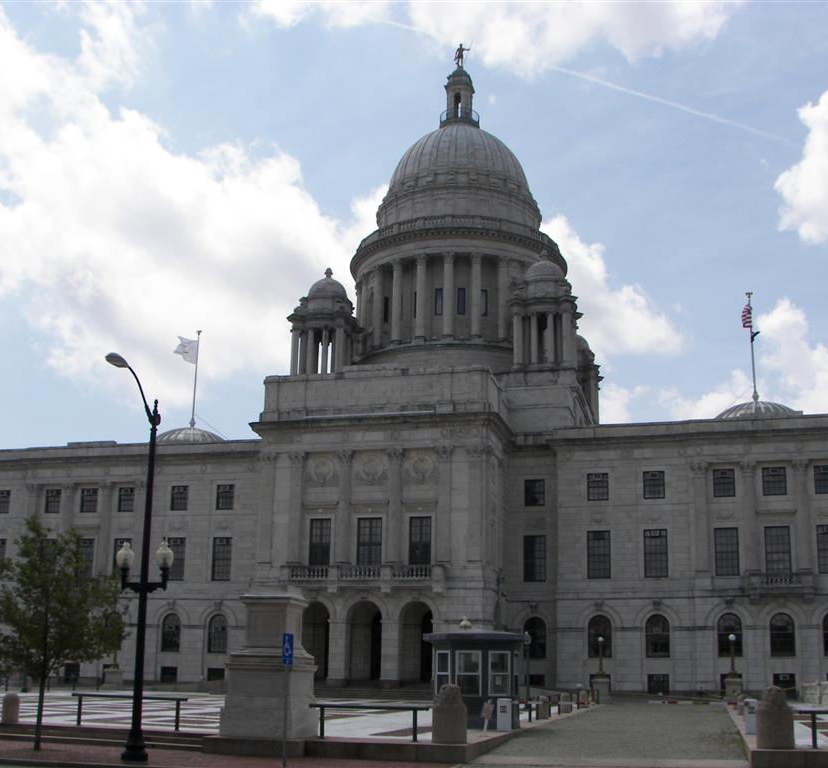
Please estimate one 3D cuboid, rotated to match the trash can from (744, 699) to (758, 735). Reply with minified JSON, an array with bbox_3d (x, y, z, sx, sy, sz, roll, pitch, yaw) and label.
[{"bbox_3d":[9.357,9.251,29.584,0.430,1.000,0.360,-3,-15,15],"label":"trash can"}]

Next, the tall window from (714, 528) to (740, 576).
[{"bbox_3d":[25.270,13.591,85.892,1.873,3.929,0.300,-3,-15,15],"label":"tall window"}]

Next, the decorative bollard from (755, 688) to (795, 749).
[{"bbox_3d":[8.006,7.391,23.585,0.770,1.300,0.750,-3,-15,15],"label":"decorative bollard"}]

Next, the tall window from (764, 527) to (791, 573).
[{"bbox_3d":[28.987,13.225,84.686,1.950,4.000,0.300,-3,-14,14],"label":"tall window"}]

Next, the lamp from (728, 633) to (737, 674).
[{"bbox_3d":[14.481,12.344,48.416,0.380,2.050,0.380,-3,-15,15],"label":"lamp"}]

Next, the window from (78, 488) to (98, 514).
[{"bbox_3d":[-30.147,10.816,98.870,1.748,2.237,0.350,-3,-15,14],"label":"window"}]

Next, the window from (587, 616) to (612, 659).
[{"bbox_3d":[15.153,20.431,86.220,1.844,3.410,0.403,-3,-16,15],"label":"window"}]

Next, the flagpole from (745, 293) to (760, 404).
[{"bbox_3d":[34.424,-3.797,108.668,0.761,11.854,0.761,-3,-16,15],"label":"flagpole"}]

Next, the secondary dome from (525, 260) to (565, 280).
[{"bbox_3d":[13.120,-11.268,106.659,4.028,2.193,4.028,-3,-16,15],"label":"secondary dome"}]

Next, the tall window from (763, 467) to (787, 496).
[{"bbox_3d":[28.316,7.652,83.576,1.748,2.237,0.350,-3,-15,14],"label":"tall window"}]

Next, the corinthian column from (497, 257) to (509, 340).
[{"bbox_3d":[9.126,-8.866,109.788,1.208,9.187,1.208,-3,-16,15],"label":"corinthian column"}]

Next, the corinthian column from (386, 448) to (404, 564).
[{"bbox_3d":[-1.404,9.297,80.822,1.300,8.809,1.150,-3,-15,14],"label":"corinthian column"}]

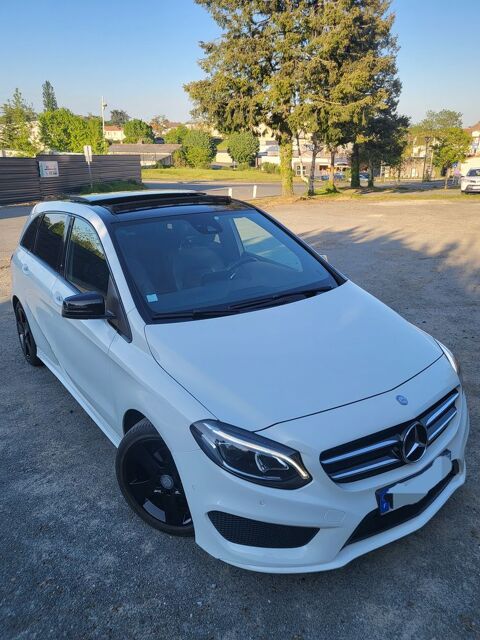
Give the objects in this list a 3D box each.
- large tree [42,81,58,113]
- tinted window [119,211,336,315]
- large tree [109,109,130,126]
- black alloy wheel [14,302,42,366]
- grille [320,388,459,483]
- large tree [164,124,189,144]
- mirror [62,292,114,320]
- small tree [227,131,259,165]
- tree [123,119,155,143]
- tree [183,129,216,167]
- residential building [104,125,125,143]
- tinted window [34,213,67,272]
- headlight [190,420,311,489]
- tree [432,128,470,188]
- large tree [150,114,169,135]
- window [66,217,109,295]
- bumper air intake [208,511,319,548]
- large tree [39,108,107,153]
[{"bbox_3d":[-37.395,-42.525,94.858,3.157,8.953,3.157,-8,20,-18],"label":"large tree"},{"bbox_3d":[-0.077,-0.407,3.015,1.420,0.119,0.969,-14,53,-33],"label":"tinted window"},{"bbox_3d":[-33.899,-56.264,135.230,6.189,6.116,6.189,-5,19,-12],"label":"large tree"},{"bbox_3d":[-1.931,0.132,4.584,0.225,0.635,0.635,-14,22,-33],"label":"black alloy wheel"},{"bbox_3d":[0.739,0.541,2.142,0.940,0.237,0.140,-14,23,-33],"label":"grille"},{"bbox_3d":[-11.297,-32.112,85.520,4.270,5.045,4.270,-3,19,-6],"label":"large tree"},{"bbox_3d":[-0.873,-0.074,2.710,0.240,0.165,0.150,-14,22,-33],"label":"mirror"},{"bbox_3d":[0.302,-20.572,58.000,3.861,4.322,3.861,-1,18,1],"label":"small tree"},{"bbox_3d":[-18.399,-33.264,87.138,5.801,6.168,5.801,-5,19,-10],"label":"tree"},{"bbox_3d":[-4.887,-20.693,58.000,4.102,4.544,4.102,-3,18,-4],"label":"tree"},{"bbox_3d":[-41.772,-61.577,160.000,8.321,6.525,7.323,-6,19,-13],"label":"residential building"},{"bbox_3d":[-1.472,-0.635,3.774,0.070,0.400,0.780,11,7,-39],"label":"tinted window"},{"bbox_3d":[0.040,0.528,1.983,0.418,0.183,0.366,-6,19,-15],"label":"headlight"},{"bbox_3d":[13.481,-10.230,30.640,2.422,3.735,2.422,7,20,22],"label":"tree"},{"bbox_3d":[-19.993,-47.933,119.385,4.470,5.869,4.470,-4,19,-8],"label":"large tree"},{"bbox_3d":[-0.985,-0.405,3.128,0.070,0.460,0.880,11,7,-39],"label":"window"},{"bbox_3d":[0.112,0.904,2.063,0.470,0.130,0.100,0,18,4],"label":"bumper air intake"},{"bbox_3d":[-20.210,-21.417,58.000,8.205,7.695,6.974,-7,19,-17],"label":"large tree"}]

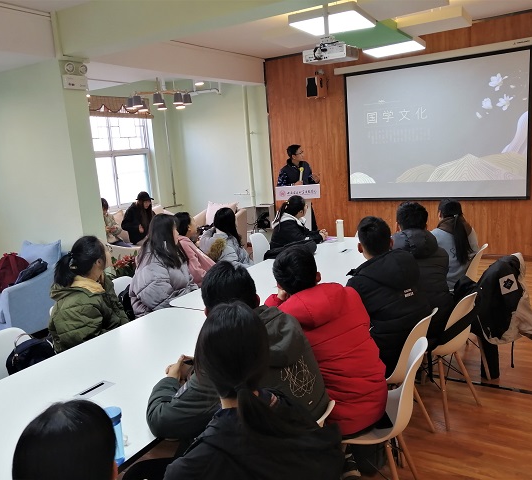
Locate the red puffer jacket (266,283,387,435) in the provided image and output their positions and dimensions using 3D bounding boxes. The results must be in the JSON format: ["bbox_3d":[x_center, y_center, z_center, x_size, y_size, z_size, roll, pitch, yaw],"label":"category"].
[{"bbox_3d":[0.288,0.497,2.400,0.540,0.640,0.640,-10,11,-31],"label":"red puffer jacket"}]

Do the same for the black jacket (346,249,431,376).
[{"bbox_3d":[0.644,0.378,2.944,0.500,0.660,0.480,-9,12,-25],"label":"black jacket"}]

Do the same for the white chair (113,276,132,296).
[{"bbox_3d":[-0.805,0.681,3.734,0.530,0.820,0.470,-1,10,19],"label":"white chair"}]

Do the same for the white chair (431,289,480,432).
[{"bbox_3d":[1.042,0.663,3.103,0.470,0.810,0.530,-12,12,-38],"label":"white chair"}]

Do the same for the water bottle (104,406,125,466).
[{"bbox_3d":[-0.459,0.601,1.527,0.064,0.176,0.064,1,11,28],"label":"water bottle"}]

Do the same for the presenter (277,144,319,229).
[{"bbox_3d":[0.498,-0.553,7.645,0.570,1.740,0.430,-6,10,-8],"label":"presenter"}]

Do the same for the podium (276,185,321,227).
[{"bbox_3d":[0.514,-0.191,7.249,0.620,1.160,0.450,-3,10,9],"label":"podium"}]

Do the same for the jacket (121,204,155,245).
[{"bbox_3d":[-1.971,-0.224,7.528,0.470,0.580,0.400,-8,11,-24],"label":"jacket"}]

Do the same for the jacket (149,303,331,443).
[{"bbox_3d":[-0.095,0.574,1.814,0.580,0.670,0.660,-10,11,-31],"label":"jacket"}]

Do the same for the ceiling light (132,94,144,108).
[{"bbox_3d":[-1.595,-1.735,6.254,0.130,0.150,0.130,2,12,32],"label":"ceiling light"}]

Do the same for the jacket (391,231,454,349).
[{"bbox_3d":[0.970,0.275,3.257,0.490,0.690,0.440,-5,11,-3],"label":"jacket"}]

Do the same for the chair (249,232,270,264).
[{"bbox_3d":[0.152,0.344,5.275,0.530,0.820,0.465,0,11,20],"label":"chair"}]

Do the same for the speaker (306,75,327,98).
[{"bbox_3d":[0.732,-2.231,7.315,0.185,0.290,0.240,2,12,32],"label":"speaker"}]

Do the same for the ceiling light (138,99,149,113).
[{"bbox_3d":[-1.633,-1.788,6.652,0.130,0.150,0.130,-4,11,1],"label":"ceiling light"}]

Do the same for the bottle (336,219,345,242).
[{"bbox_3d":[0.736,-0.102,4.955,0.075,0.230,0.075,1,11,28],"label":"bottle"}]

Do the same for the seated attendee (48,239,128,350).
[{"bbox_3d":[-1.080,0.588,3.325,0.730,1.240,0.500,-8,11,-21],"label":"seated attendee"}]

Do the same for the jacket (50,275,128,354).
[{"bbox_3d":[-1.147,0.516,3.326,0.460,0.590,0.480,-9,12,-23],"label":"jacket"}]

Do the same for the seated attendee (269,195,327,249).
[{"bbox_3d":[0.272,0.171,5.068,0.680,1.220,0.460,-4,10,-2],"label":"seated attendee"}]

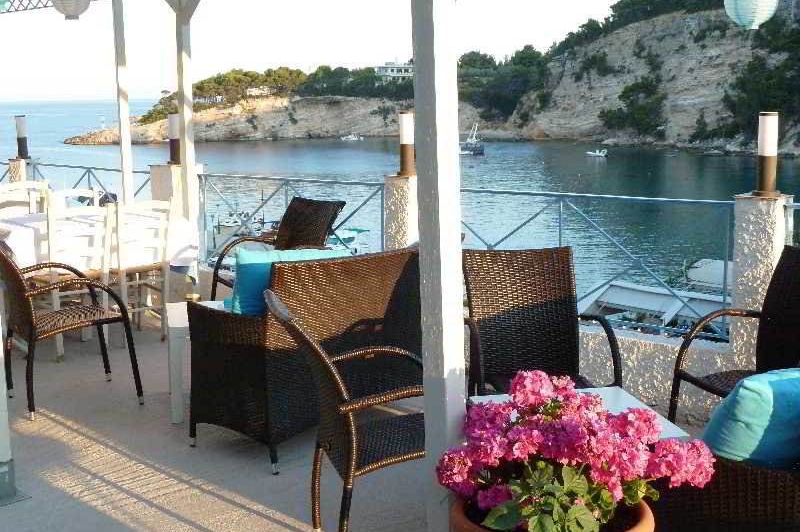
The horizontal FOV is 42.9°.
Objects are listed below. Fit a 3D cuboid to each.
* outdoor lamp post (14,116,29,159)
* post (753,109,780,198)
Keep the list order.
[{"bbox_3d":[-3.269,-1.115,8.804,0.120,0.368,0.120,7,13,42],"label":"outdoor lamp post"},{"bbox_3d":[1.619,-0.496,4.456,0.120,0.368,0.120,7,13,42],"label":"post"}]

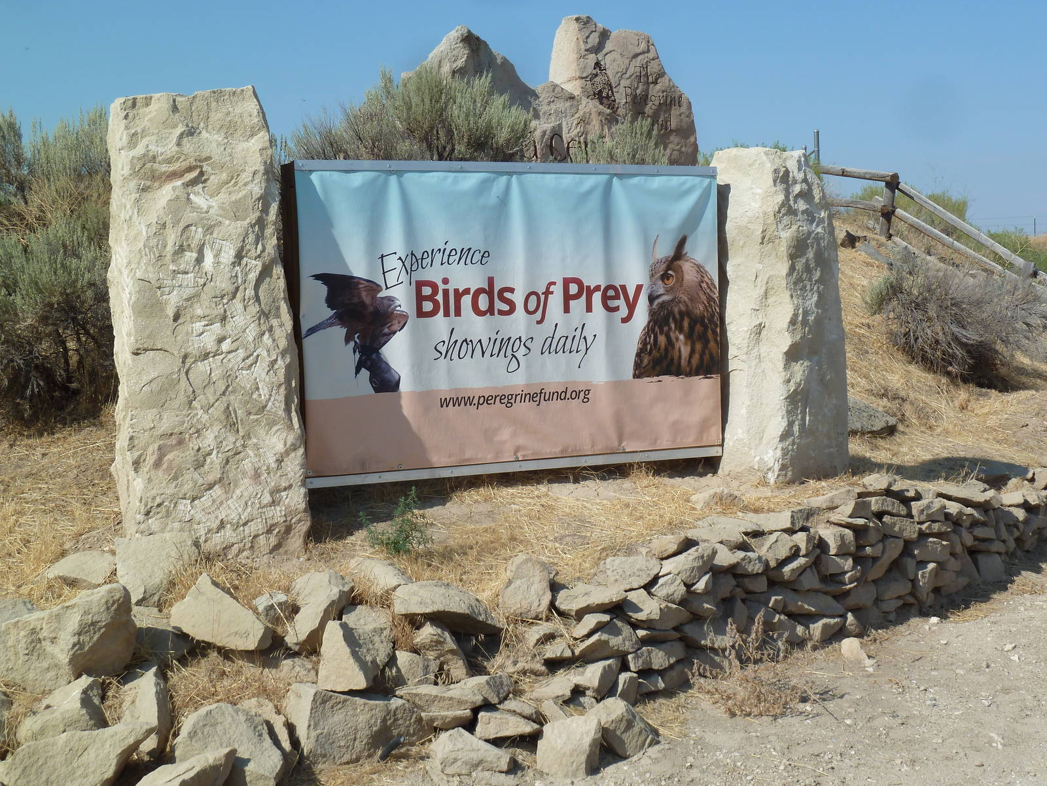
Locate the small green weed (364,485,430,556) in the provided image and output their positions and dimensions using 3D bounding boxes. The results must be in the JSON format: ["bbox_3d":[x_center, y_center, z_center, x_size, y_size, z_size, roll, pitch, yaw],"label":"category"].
[{"bbox_3d":[-0.557,0.565,7.350,0.290,0.275,0.260,-1,4,0],"label":"small green weed"}]

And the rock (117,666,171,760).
[{"bbox_3d":[-1.308,1.093,5.750,0.180,0.270,0.230,-2,4,-10],"label":"rock"}]

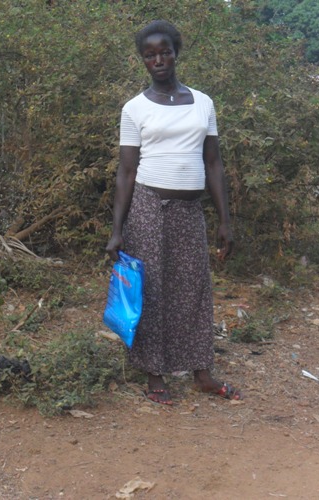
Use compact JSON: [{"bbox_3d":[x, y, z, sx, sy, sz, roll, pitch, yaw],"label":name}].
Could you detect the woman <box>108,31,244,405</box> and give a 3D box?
[{"bbox_3d":[0.057,-0.156,3.974,0.560,1.650,0.370,-4,9,-22],"label":"woman"}]

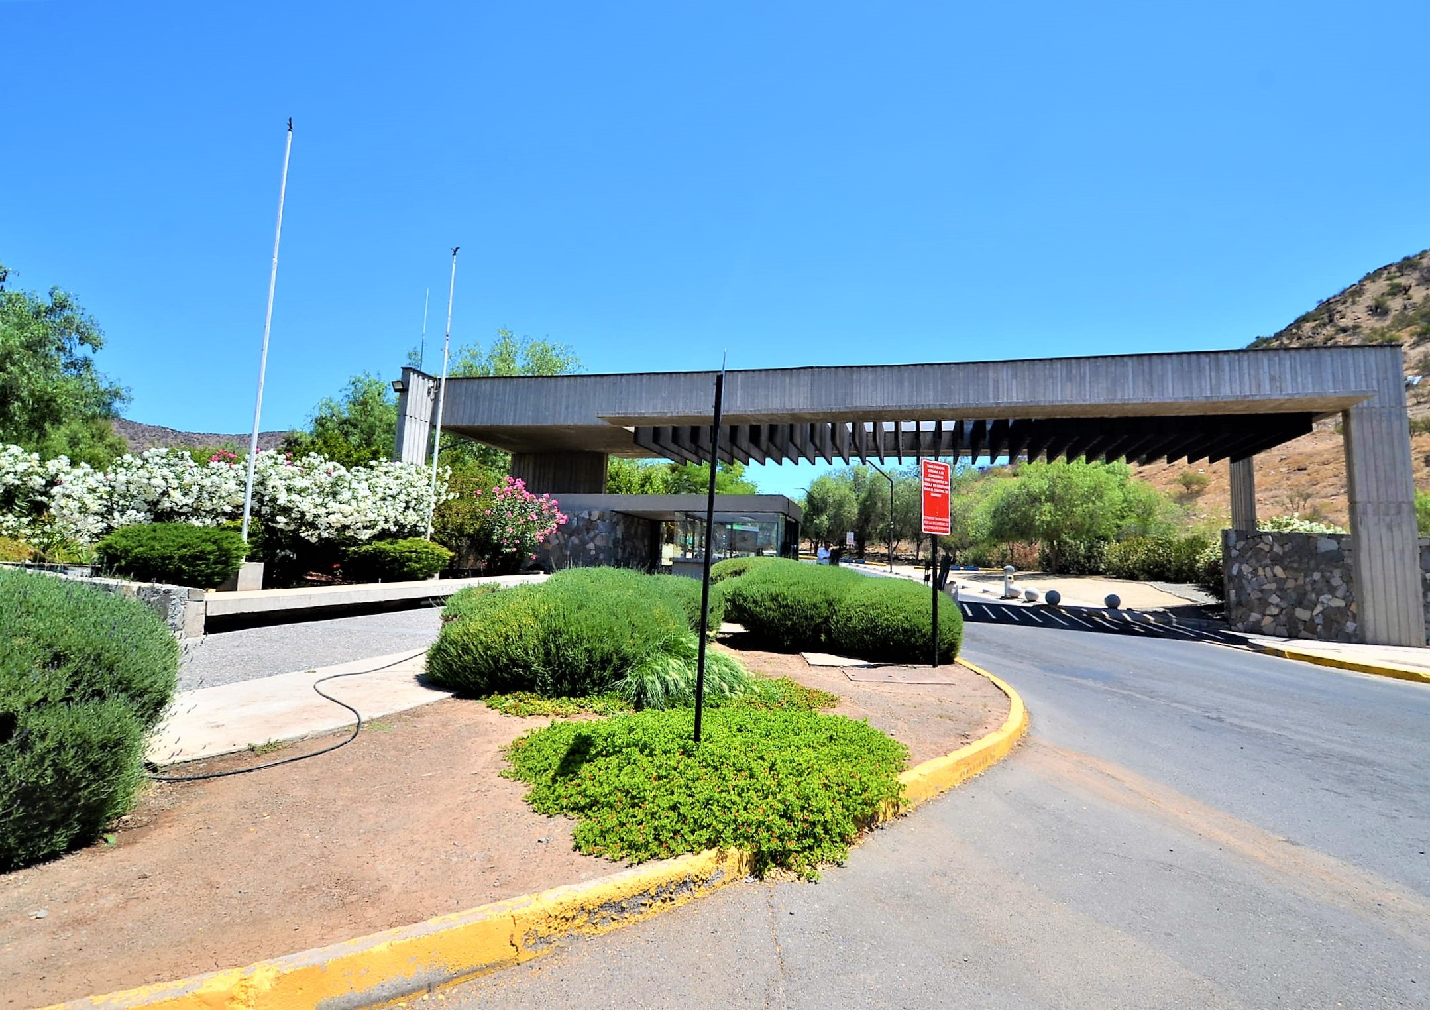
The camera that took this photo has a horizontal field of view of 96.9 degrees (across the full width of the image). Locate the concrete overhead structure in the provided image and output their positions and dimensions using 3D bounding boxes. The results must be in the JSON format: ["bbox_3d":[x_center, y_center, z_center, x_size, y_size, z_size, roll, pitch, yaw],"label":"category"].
[{"bbox_3d":[3.293,-0.190,18.773,24.800,6.500,6.800,1,-6,15],"label":"concrete overhead structure"}]

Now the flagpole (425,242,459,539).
[{"bbox_3d":[-6.266,-2.344,14.487,0.110,7.438,0.110,1,-6,15],"label":"flagpole"}]

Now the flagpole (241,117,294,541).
[{"bbox_3d":[-7.291,-2.782,10.399,0.110,7.680,0.110,1,-6,15],"label":"flagpole"}]

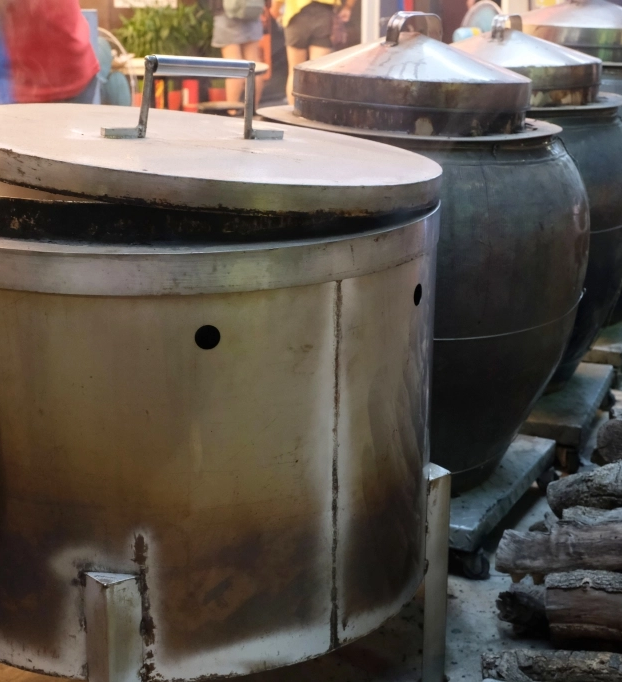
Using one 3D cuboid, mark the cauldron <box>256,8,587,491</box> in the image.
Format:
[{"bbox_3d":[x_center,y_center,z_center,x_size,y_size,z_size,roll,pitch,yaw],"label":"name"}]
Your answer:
[{"bbox_3d":[0.204,-0.188,2.291,0.717,0.936,0.717,0,17,0],"label":"cauldron"}]

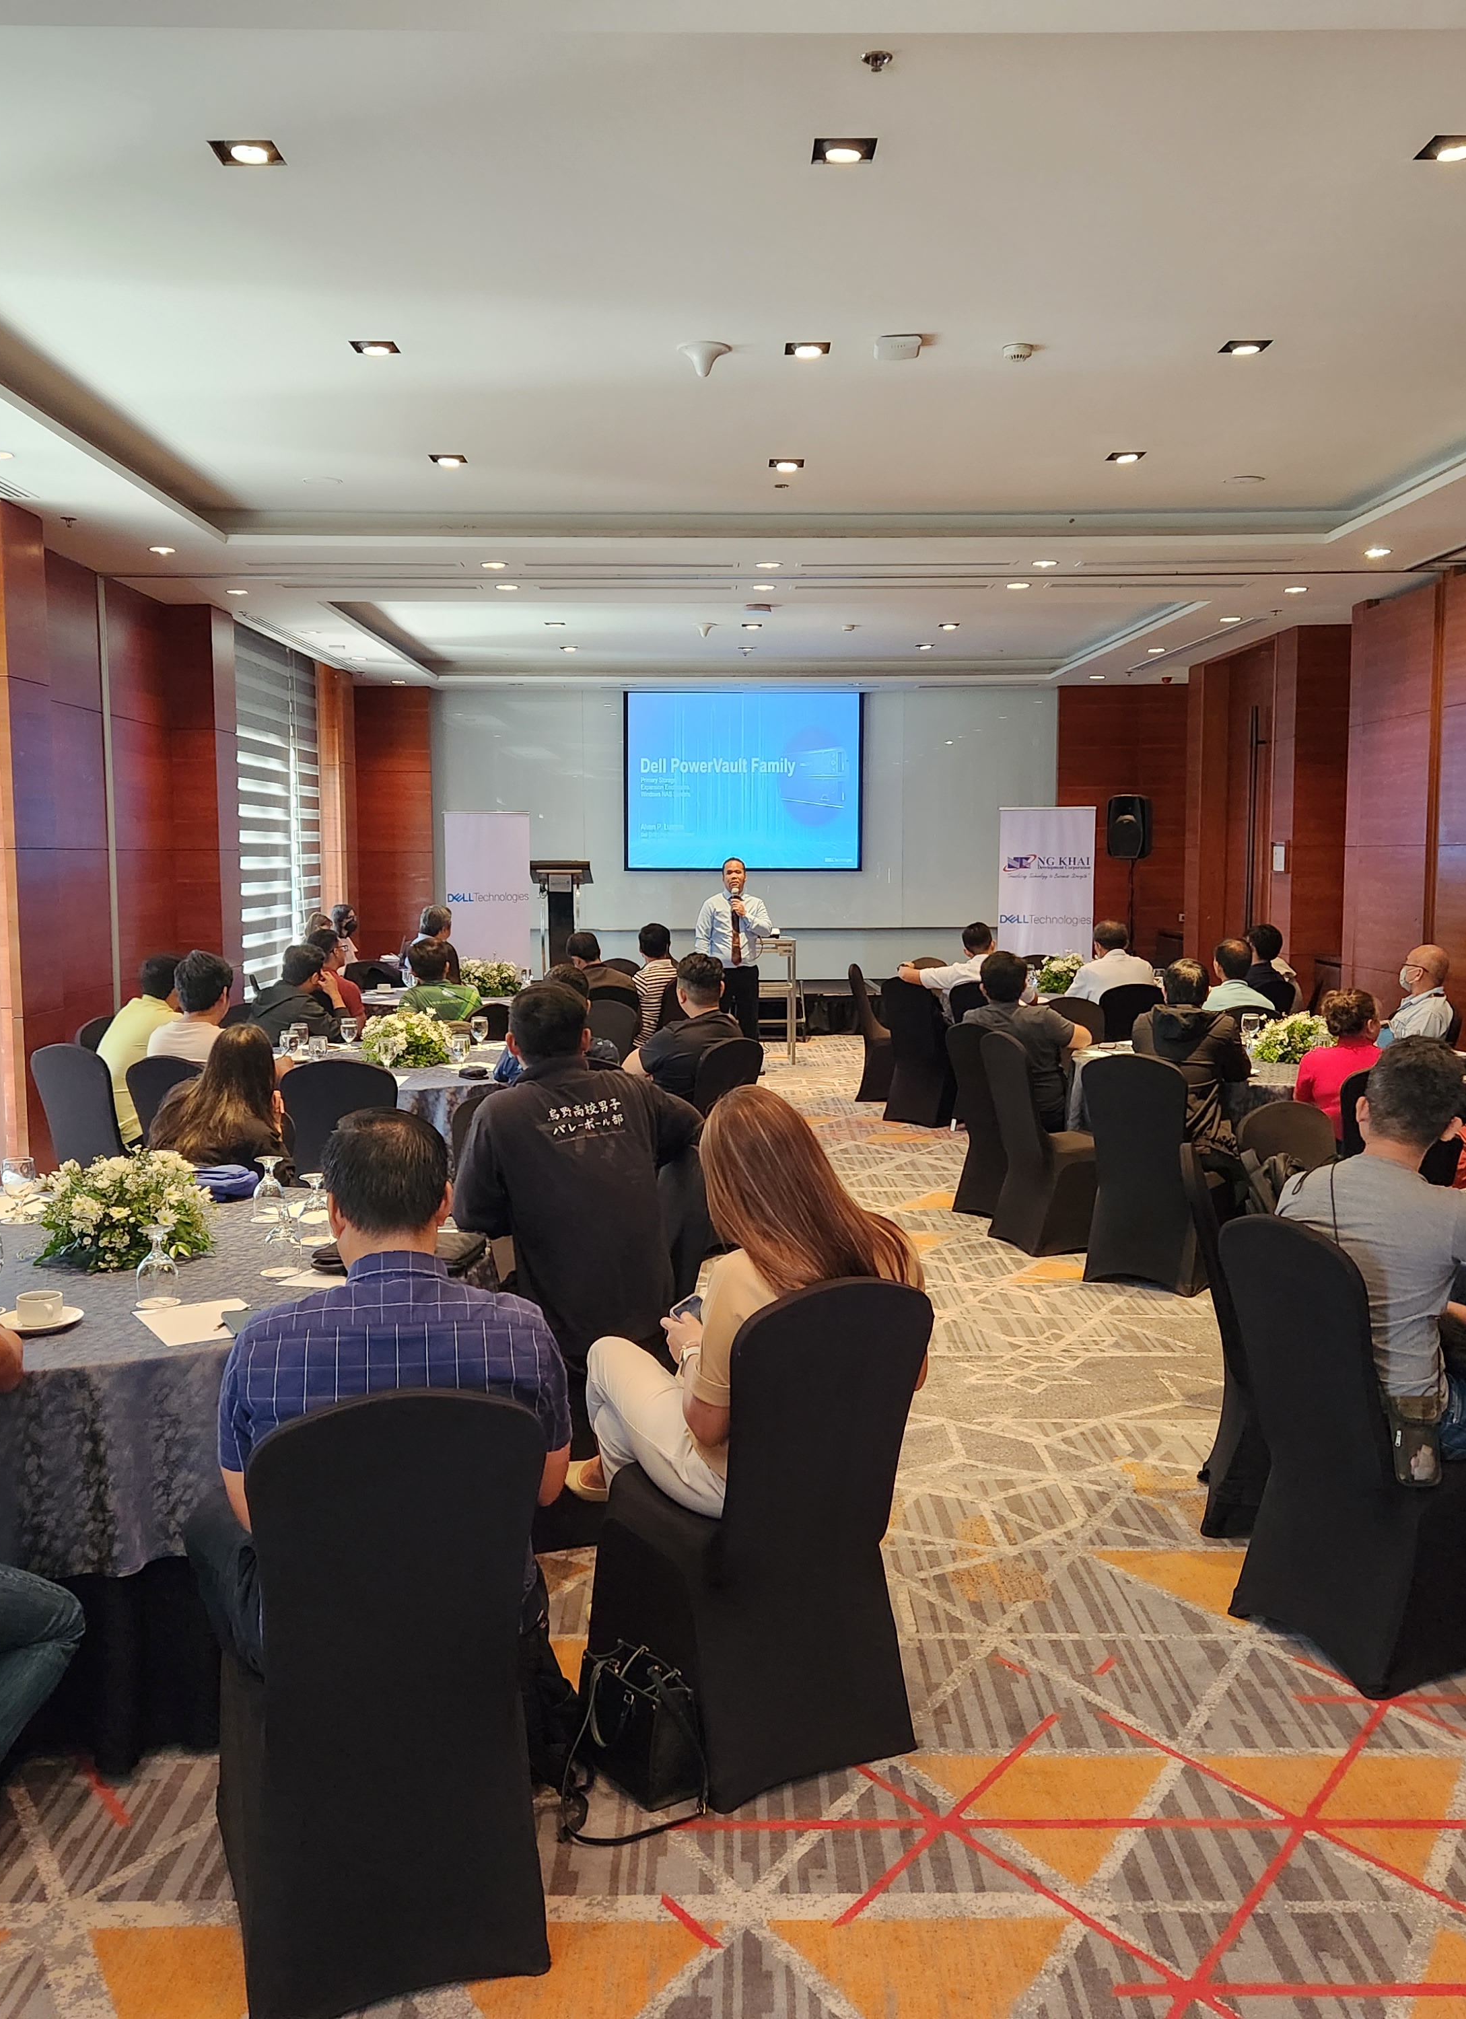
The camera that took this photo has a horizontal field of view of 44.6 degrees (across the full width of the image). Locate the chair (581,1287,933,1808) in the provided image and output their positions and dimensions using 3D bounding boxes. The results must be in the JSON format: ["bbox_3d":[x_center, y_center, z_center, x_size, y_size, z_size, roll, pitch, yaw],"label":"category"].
[{"bbox_3d":[0.063,0.920,3.401,0.440,0.930,0.550,-3,6,-29],"label":"chair"}]

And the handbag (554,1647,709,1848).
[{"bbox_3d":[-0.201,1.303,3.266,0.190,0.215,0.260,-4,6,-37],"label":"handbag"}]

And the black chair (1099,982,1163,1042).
[{"bbox_3d":[2.330,0.287,10.723,0.440,0.925,0.580,-1,5,-5],"label":"black chair"}]

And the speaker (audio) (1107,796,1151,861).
[{"bbox_3d":[3.657,-1.670,16.517,0.380,0.610,0.350,2,6,25],"label":"speaker (audio)"}]

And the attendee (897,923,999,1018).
[{"bbox_3d":[1.450,0.073,11.201,0.720,1.250,0.820,0,5,-3],"label":"attendee"}]

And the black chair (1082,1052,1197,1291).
[{"bbox_3d":[1.681,0.608,7.071,0.440,0.925,0.580,3,6,35],"label":"black chair"}]

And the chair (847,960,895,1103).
[{"bbox_3d":[1.070,0.145,11.990,0.580,0.920,0.450,1,5,10],"label":"chair"}]

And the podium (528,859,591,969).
[{"bbox_3d":[-1.662,-0.808,17.196,0.600,1.230,0.500,0,5,0],"label":"podium"}]

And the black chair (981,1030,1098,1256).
[{"bbox_3d":[1.402,0.550,7.743,0.580,0.925,0.440,-2,5,-21],"label":"black chair"}]

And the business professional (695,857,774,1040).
[{"bbox_3d":[0.000,-0.197,11.829,0.500,1.630,0.340,0,5,0],"label":"business professional"}]

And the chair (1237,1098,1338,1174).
[{"bbox_3d":[1.779,0.755,5.170,0.440,0.930,0.550,-4,6,-34],"label":"chair"}]

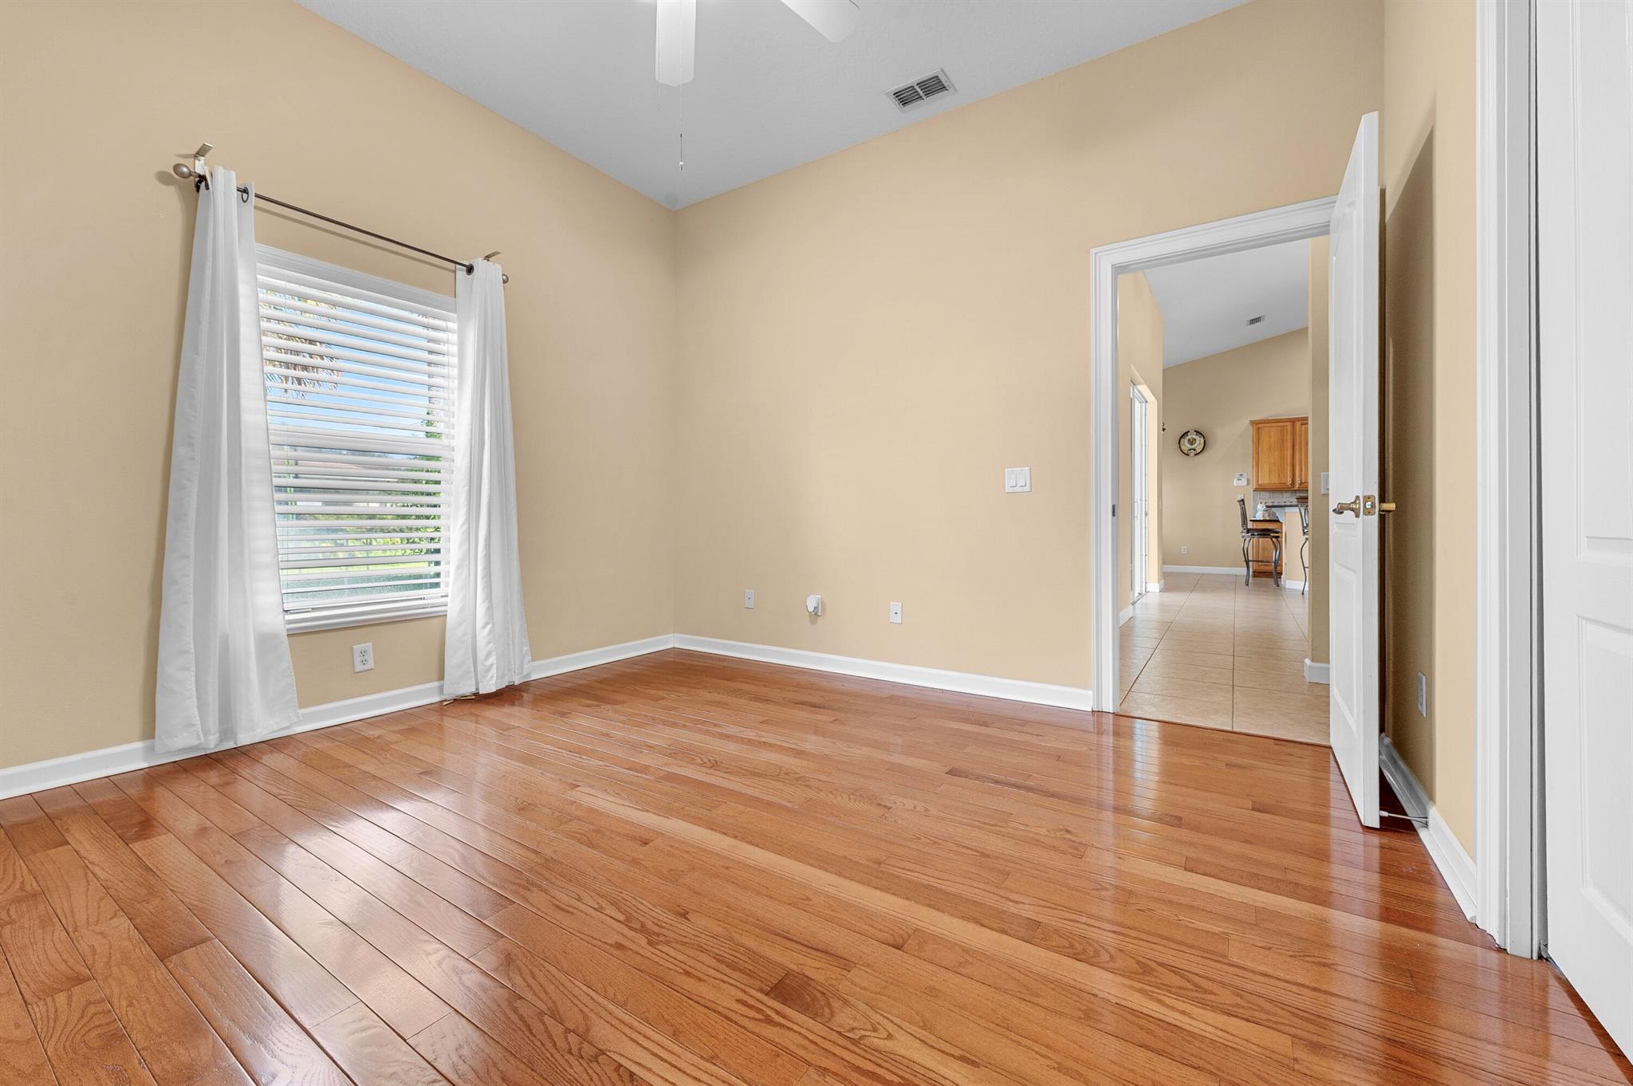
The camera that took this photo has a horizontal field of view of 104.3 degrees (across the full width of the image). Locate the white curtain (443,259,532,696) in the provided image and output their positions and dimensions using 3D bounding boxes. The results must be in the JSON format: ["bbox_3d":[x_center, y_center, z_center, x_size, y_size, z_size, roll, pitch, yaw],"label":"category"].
[{"bbox_3d":[-1.646,-0.340,3.245,0.140,2.130,0.450,1,1,33],"label":"white curtain"}]

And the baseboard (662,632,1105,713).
[{"bbox_3d":[0.153,0.708,3.671,2.710,0.094,0.018,1,1,33],"label":"baseboard"}]

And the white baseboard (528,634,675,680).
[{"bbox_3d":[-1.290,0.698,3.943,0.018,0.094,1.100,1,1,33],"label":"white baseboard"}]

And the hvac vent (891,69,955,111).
[{"bbox_3d":[0.533,-2.247,3.181,0.305,0.020,0.200,1,1,33],"label":"hvac vent"}]

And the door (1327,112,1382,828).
[{"bbox_3d":[1.794,-0.219,2.125,0.038,2.030,0.760,1,1,33],"label":"door"}]

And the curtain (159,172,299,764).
[{"bbox_3d":[-2.195,-0.329,2.397,0.140,2.110,0.420,1,1,33],"label":"curtain"}]

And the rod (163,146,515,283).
[{"bbox_3d":[-1.962,-1.388,2.784,0.110,0.140,1.250,1,1,33],"label":"rod"}]

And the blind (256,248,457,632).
[{"bbox_3d":[-2.023,-0.424,2.828,0.080,1.550,0.920,1,1,33],"label":"blind"}]

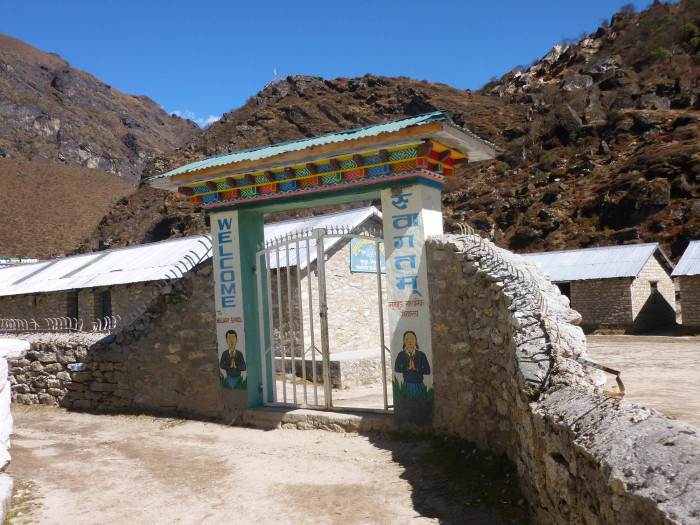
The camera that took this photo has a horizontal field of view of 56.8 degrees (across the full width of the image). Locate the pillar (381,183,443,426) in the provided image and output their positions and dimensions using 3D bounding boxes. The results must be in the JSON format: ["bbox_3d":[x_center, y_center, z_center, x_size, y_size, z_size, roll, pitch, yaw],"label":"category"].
[{"bbox_3d":[0.773,0.484,7.297,0.481,2.625,0.542,-5,-3,30],"label":"pillar"}]

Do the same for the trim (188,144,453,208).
[{"bbox_3d":[-0.450,-0.958,8.011,3.378,0.315,0.840,-5,-3,30],"label":"trim"}]

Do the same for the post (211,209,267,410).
[{"bbox_3d":[-1.415,0.631,8.541,0.459,2.555,0.534,-5,-3,30],"label":"post"}]

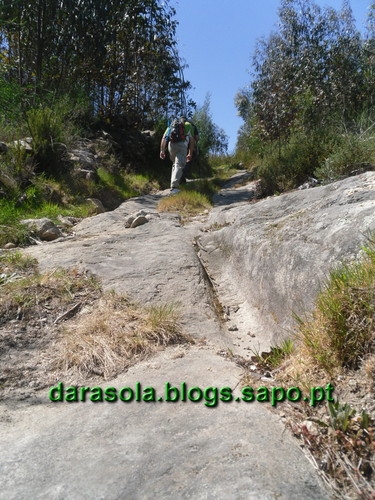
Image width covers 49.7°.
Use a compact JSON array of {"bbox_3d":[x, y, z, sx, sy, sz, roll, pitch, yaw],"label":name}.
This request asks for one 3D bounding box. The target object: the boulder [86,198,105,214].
[{"bbox_3d":[-1.547,-0.731,6.800,0.310,0.270,0.290,0,3,0],"label":"boulder"}]

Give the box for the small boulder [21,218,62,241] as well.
[{"bbox_3d":[-1.986,-0.279,5.500,0.560,0.290,0.420,0,3,0],"label":"small boulder"}]

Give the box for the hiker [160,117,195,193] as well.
[{"bbox_3d":[-0.225,-2.149,9.100,0.720,1.680,0.580,1,3,10],"label":"hiker"}]

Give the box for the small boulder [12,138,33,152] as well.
[{"bbox_3d":[-3.019,-1.912,7.400,0.370,0.260,0.320,0,3,0],"label":"small boulder"}]

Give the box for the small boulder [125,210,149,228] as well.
[{"bbox_3d":[-0.750,-0.449,5.950,0.360,0.250,0.300,0,3,0],"label":"small boulder"}]

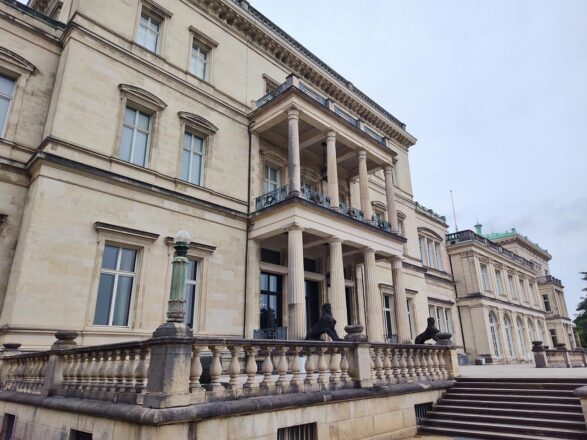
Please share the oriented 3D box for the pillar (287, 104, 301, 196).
[{"bbox_3d":[0.050,-4.106,24.425,0.772,6.224,0.772,-1,-20,0],"label":"pillar"}]

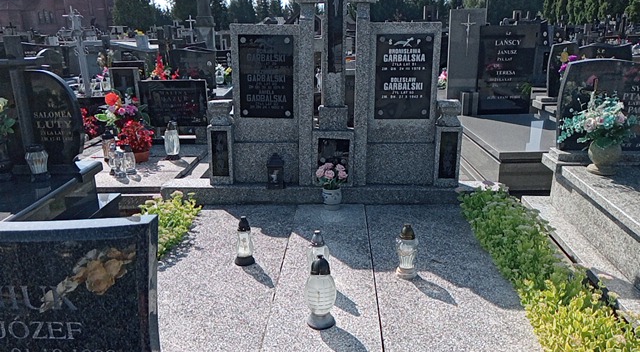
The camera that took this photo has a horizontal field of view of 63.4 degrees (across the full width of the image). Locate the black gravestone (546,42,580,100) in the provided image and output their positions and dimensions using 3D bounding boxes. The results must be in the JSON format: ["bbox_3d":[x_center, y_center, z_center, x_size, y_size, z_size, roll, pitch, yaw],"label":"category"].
[{"bbox_3d":[2.735,-1.173,5.805,0.370,0.607,0.110,1,16,2],"label":"black gravestone"}]

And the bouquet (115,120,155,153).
[{"bbox_3d":[-1.592,-0.338,4.466,0.330,0.260,0.310,1,16,2],"label":"bouquet"}]

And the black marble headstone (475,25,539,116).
[{"bbox_3d":[2.236,-1.254,6.187,0.720,1.060,0.090,1,15,3],"label":"black marble headstone"}]

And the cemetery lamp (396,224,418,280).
[{"bbox_3d":[0.461,0.398,2.672,0.110,0.280,0.110,1,17,2],"label":"cemetery lamp"}]

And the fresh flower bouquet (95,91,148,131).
[{"bbox_3d":[-1.774,-0.574,4.626,0.470,0.359,0.420,1,16,2],"label":"fresh flower bouquet"}]

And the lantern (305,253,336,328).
[{"bbox_3d":[0.004,0.480,2.190,0.133,0.315,0.133,1,15,3],"label":"lantern"}]

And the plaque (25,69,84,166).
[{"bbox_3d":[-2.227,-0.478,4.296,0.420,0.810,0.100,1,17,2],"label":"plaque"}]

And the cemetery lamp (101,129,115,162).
[{"bbox_3d":[-1.962,-0.291,4.792,0.130,0.295,0.130,1,17,2],"label":"cemetery lamp"}]

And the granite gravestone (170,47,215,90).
[{"bbox_3d":[-1.819,-1.527,7.473,0.650,0.582,0.130,1,16,2],"label":"granite gravestone"}]

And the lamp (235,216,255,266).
[{"bbox_3d":[-0.395,0.342,2.722,0.105,0.259,0.105,1,16,2],"label":"lamp"}]

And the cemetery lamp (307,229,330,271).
[{"bbox_3d":[-0.007,0.400,2.537,0.118,0.284,0.118,1,15,3],"label":"cemetery lamp"}]

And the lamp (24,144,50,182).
[{"bbox_3d":[-2.236,-0.106,4.095,0.175,0.275,0.175,1,17,2],"label":"lamp"}]

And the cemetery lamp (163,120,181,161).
[{"bbox_3d":[-1.310,-0.316,4.598,0.132,0.340,0.132,1,16,2],"label":"cemetery lamp"}]

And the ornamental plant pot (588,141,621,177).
[{"bbox_3d":[2.000,-0.133,3.649,0.230,0.225,0.230,1,15,3],"label":"ornamental plant pot"}]

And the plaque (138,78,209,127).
[{"bbox_3d":[-1.503,-0.764,5.372,0.680,0.500,0.100,1,17,2],"label":"plaque"}]

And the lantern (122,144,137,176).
[{"bbox_3d":[-1.710,-0.157,4.630,0.118,0.255,0.118,1,15,3],"label":"lantern"}]

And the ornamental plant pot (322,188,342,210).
[{"bbox_3d":[0.089,0.160,3.684,0.140,0.140,0.140,1,15,3],"label":"ornamental plant pot"}]

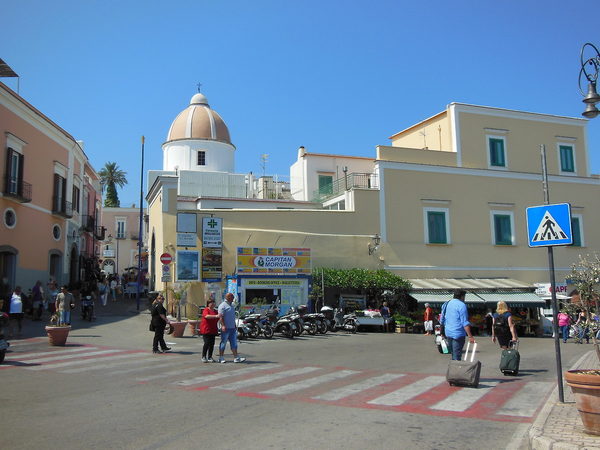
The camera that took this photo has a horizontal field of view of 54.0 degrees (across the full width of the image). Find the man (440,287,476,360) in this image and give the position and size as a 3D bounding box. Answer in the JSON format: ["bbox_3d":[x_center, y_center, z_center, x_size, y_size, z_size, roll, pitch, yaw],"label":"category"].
[{"bbox_3d":[3.015,2.118,11.316,0.620,1.748,0.500,-1,-8,2],"label":"man"}]

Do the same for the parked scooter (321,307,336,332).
[{"bbox_3d":[1.344,4.643,28.800,0.720,1.220,1.850,3,-8,-25],"label":"parked scooter"}]

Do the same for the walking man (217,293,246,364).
[{"bbox_3d":[-1.726,2.603,14.850,0.680,1.730,0.550,-5,-9,29],"label":"walking man"}]

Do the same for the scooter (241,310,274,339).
[{"bbox_3d":[-1.732,4.154,24.600,0.720,1.150,1.850,4,-9,-33],"label":"scooter"}]

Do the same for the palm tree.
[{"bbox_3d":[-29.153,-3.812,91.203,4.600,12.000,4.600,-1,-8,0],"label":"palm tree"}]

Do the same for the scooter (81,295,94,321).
[{"bbox_3d":[-9.952,3.925,27.600,0.720,1.220,1.850,1,-8,-13],"label":"scooter"}]

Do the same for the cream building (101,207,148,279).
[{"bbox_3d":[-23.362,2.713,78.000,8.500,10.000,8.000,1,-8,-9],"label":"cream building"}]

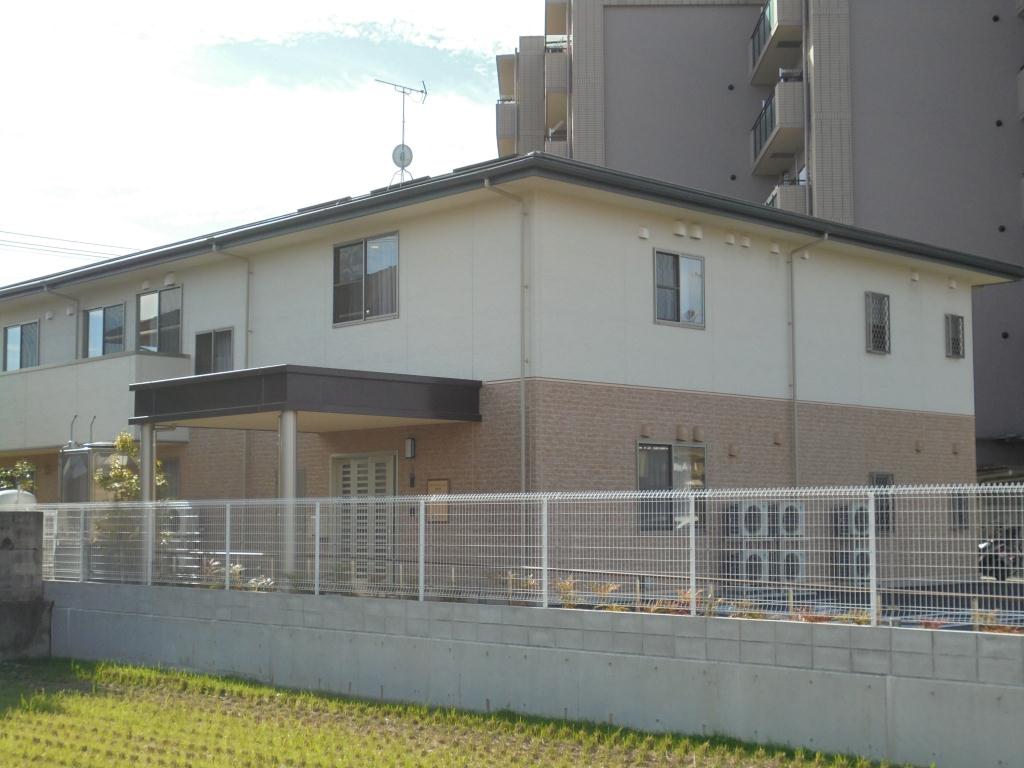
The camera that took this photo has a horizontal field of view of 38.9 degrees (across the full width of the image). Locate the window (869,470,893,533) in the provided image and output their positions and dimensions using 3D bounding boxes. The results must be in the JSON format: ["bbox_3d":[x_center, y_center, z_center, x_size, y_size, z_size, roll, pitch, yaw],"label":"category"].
[{"bbox_3d":[6.586,2.131,25.765,0.580,1.070,0.140,5,-7,-43],"label":"window"}]

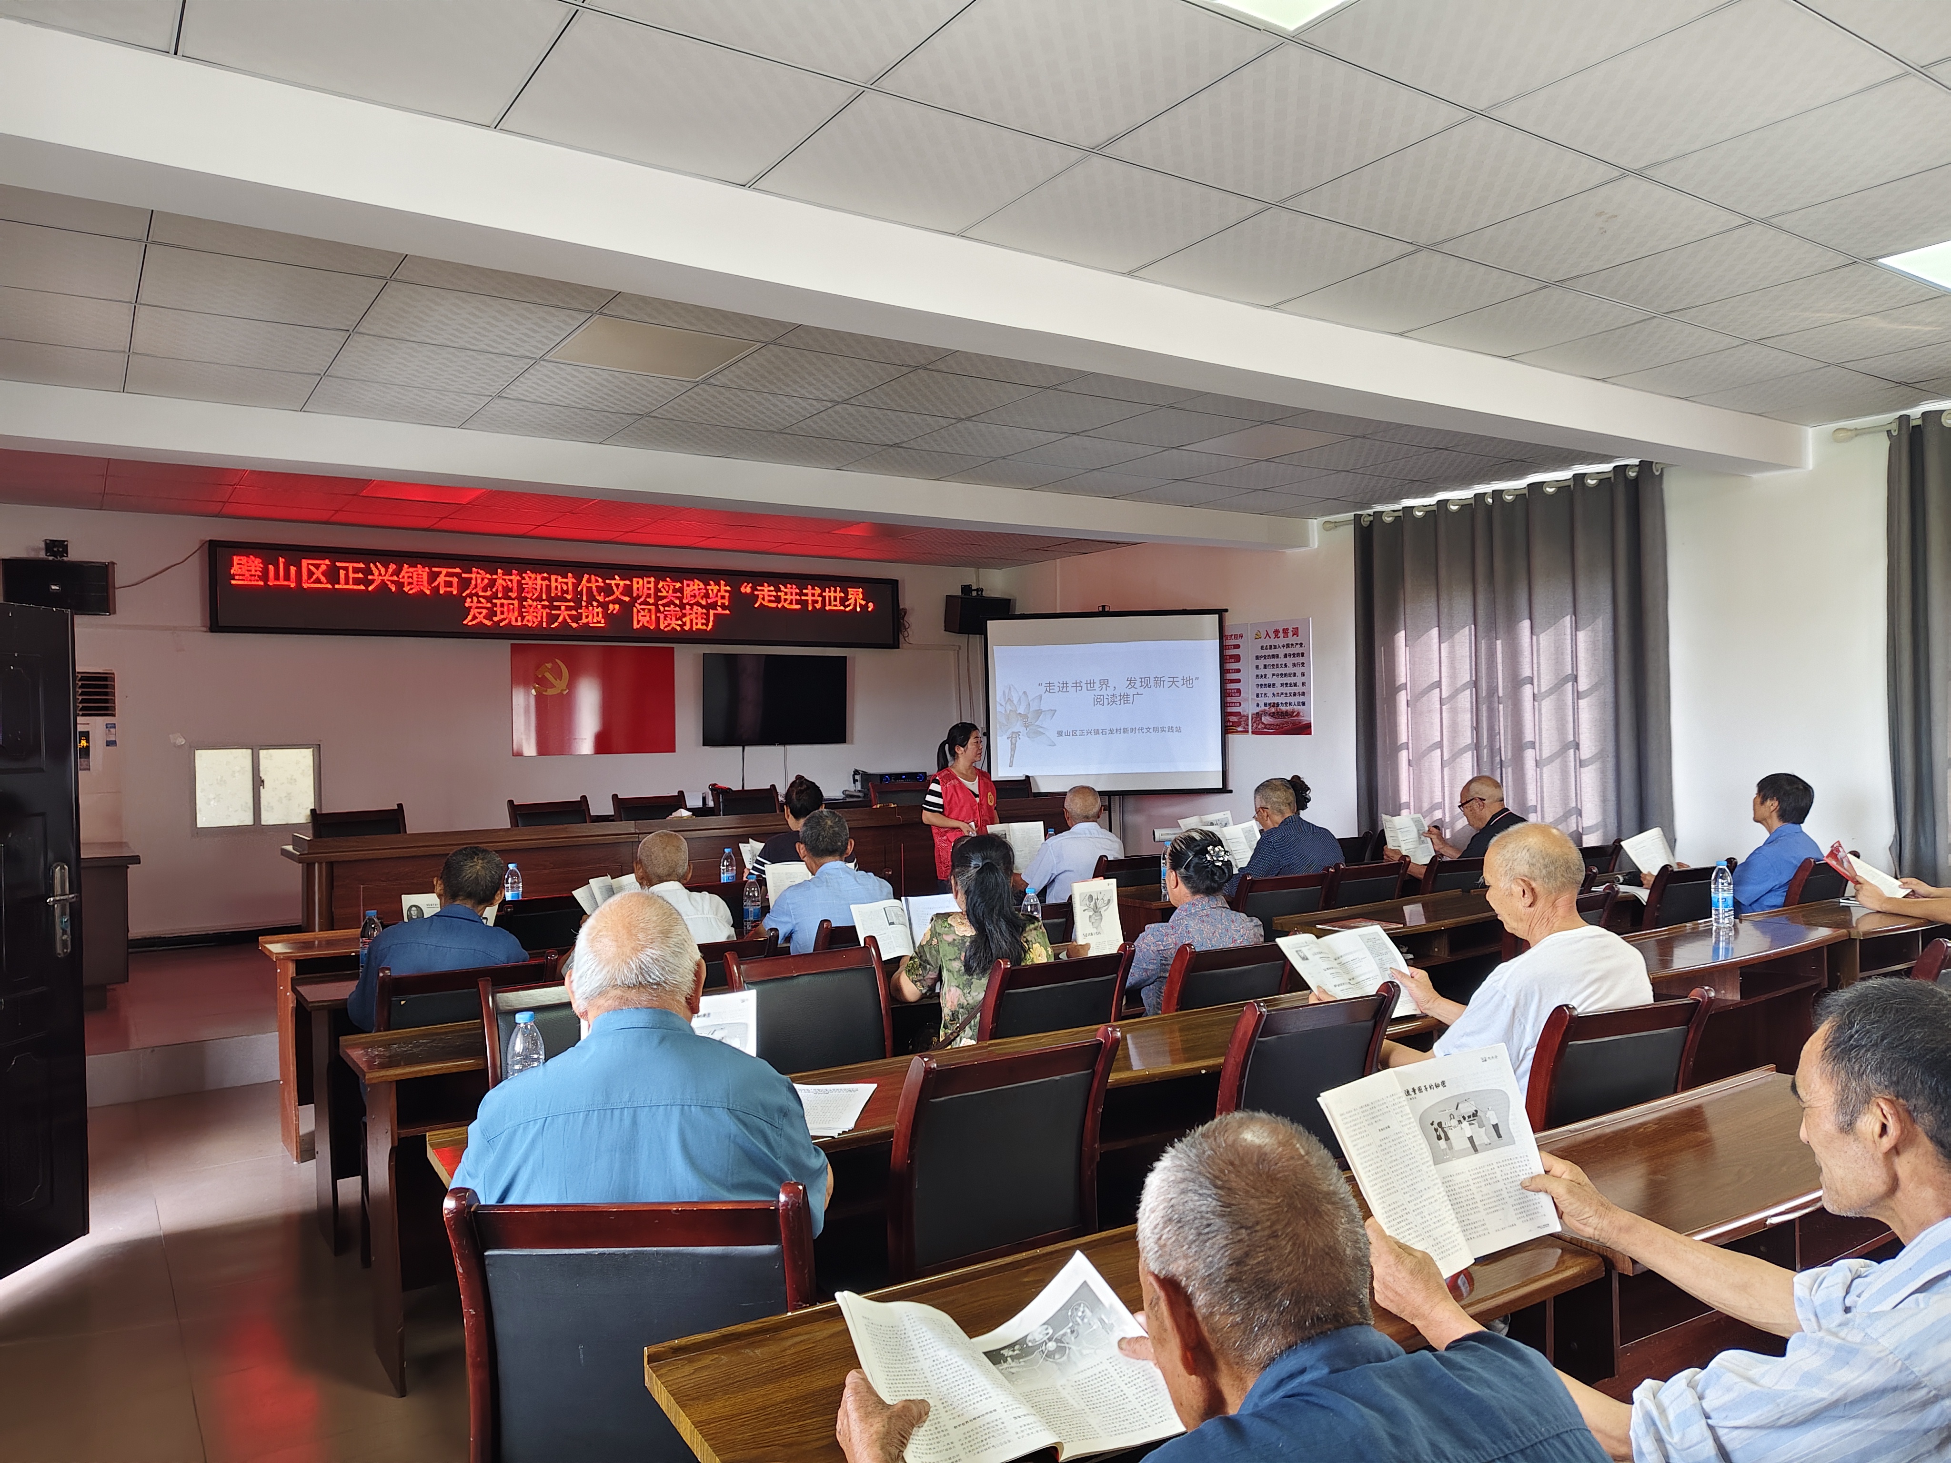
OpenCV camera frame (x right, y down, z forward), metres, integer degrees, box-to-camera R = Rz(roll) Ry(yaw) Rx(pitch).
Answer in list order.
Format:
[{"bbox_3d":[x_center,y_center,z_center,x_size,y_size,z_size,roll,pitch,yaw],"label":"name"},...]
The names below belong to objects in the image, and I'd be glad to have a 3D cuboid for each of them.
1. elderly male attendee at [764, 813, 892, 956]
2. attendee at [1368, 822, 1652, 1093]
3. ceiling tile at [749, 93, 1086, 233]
[{"bbox_3d":[-0.556,0.860,4.406,0.520,1.215,0.750,-1,0,-38],"label":"elderly male attendee"},{"bbox_3d":[1.109,0.827,3.069,0.500,1.240,0.760,-1,0,-40],"label":"attendee"},{"bbox_3d":[-0.145,-1.402,3.355,0.618,0.020,0.599,-1,0,-34],"label":"ceiling tile"}]

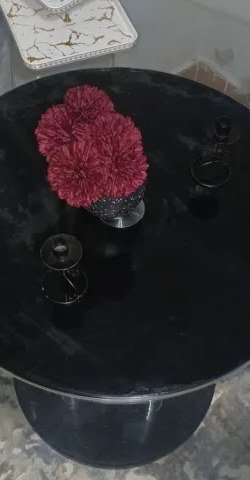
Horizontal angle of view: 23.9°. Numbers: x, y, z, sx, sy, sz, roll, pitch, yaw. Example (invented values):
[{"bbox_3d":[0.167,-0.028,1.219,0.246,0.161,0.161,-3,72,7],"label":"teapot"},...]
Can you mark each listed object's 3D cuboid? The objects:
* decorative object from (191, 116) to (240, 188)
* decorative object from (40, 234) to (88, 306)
[{"bbox_3d":[0.161,-0.158,1.033,0.075,0.130,0.075,1,57,-1],"label":"decorative object"},{"bbox_3d":[-0.094,0.039,0.903,0.075,0.126,0.075,1,57,-1],"label":"decorative object"}]

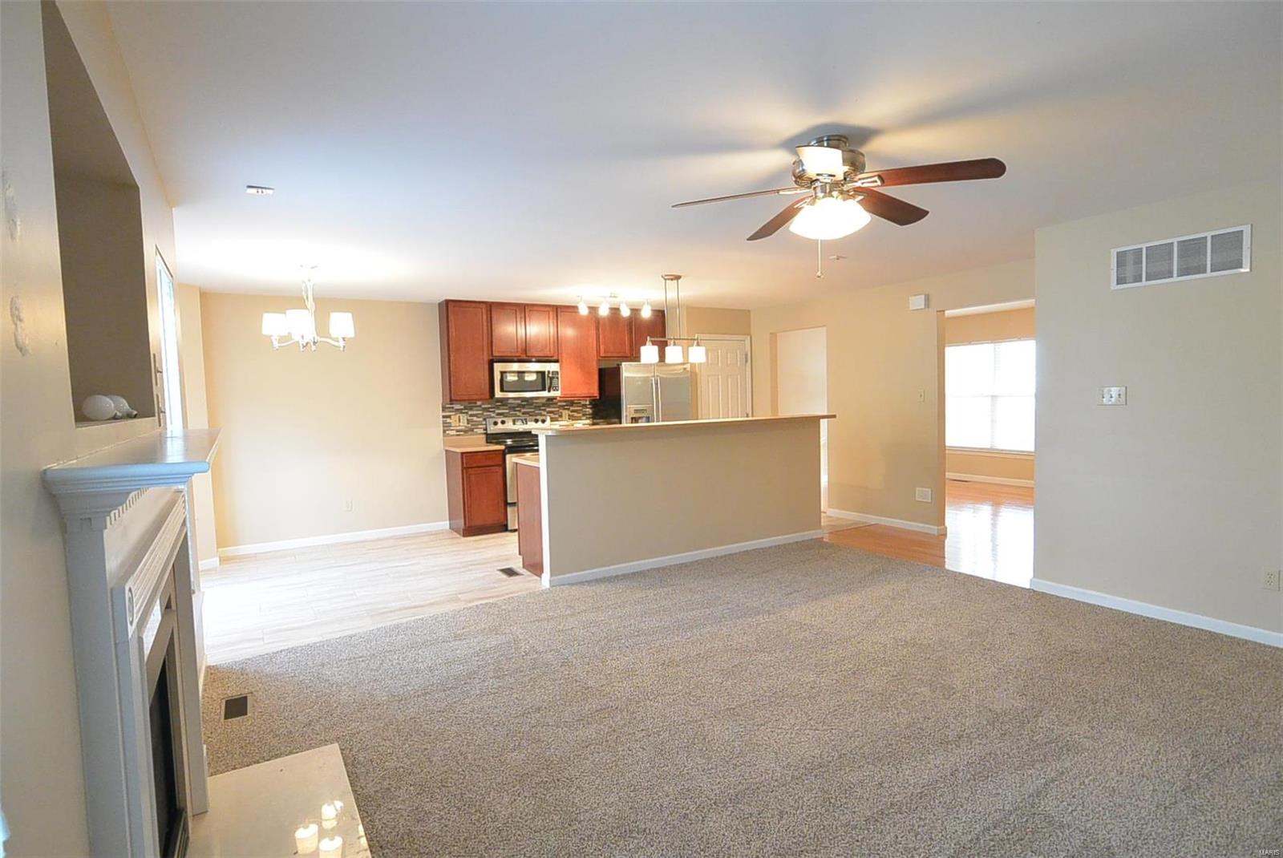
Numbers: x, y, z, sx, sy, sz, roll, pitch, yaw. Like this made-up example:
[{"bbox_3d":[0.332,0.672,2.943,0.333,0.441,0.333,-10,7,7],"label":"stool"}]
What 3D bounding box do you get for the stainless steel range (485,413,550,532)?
[{"bbox_3d":[-1.235,0.473,7.146,0.762,1.180,0.690,-3,4,-31],"label":"stainless steel range"}]

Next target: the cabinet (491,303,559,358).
[{"bbox_3d":[-1.362,-1.073,7.210,0.762,0.613,0.321,-3,4,-30],"label":"cabinet"}]

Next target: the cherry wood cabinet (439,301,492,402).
[{"bbox_3d":[-1.886,-0.821,6.914,0.464,1.061,0.321,-3,4,-30],"label":"cherry wood cabinet"}]

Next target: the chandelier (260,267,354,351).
[{"bbox_3d":[-2.532,-0.912,4.894,0.610,0.632,0.610,-3,4,-30],"label":"chandelier"}]

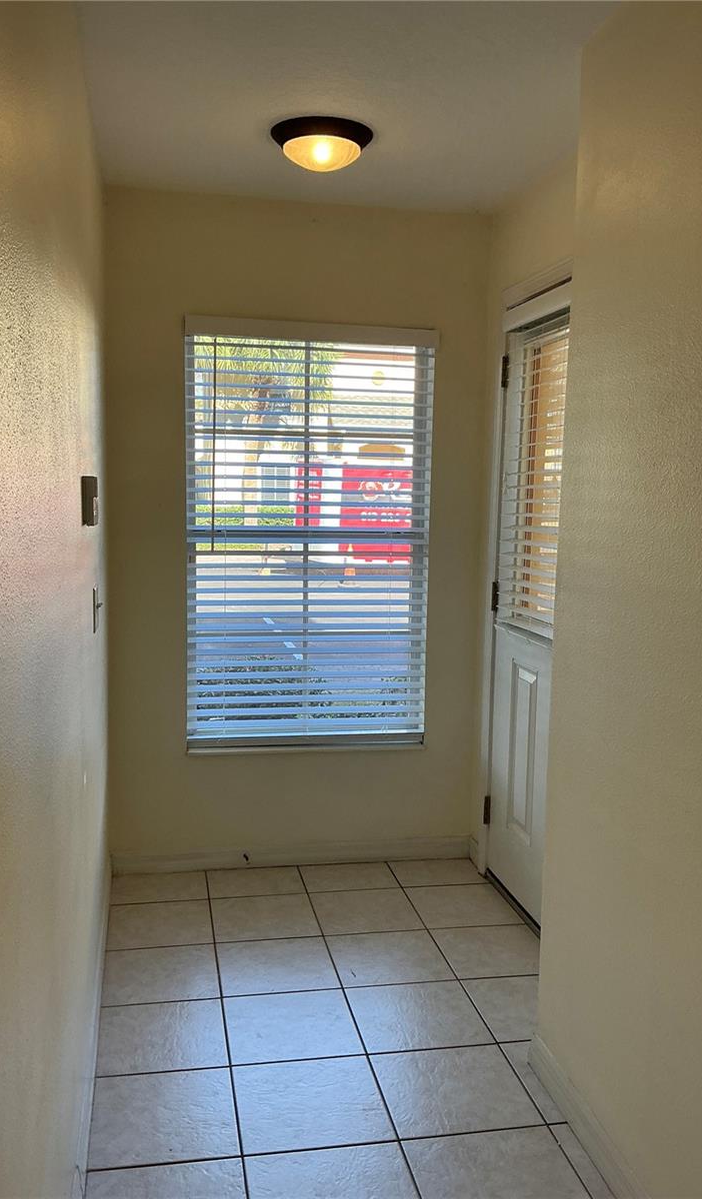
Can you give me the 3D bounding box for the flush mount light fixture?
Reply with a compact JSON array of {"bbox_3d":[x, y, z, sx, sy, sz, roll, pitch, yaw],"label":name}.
[{"bbox_3d":[-0.083,-1.278,2.784,0.292,0.098,0.292,1,6,0],"label":"flush mount light fixture"}]

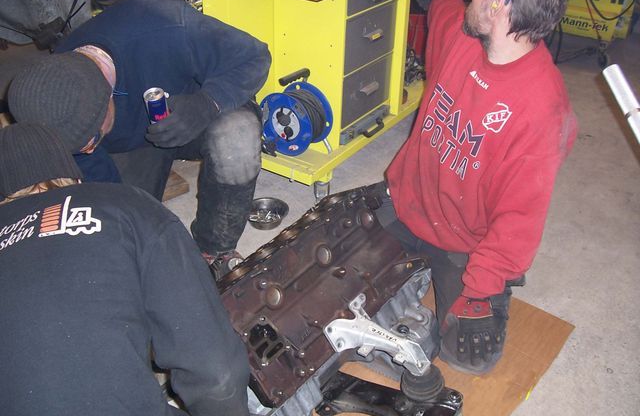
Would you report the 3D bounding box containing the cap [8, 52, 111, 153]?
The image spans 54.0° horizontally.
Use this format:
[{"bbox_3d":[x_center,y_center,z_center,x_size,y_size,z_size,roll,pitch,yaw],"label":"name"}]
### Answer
[{"bbox_3d":[-0.596,-0.246,1.450,0.190,0.230,0.185,-2,6,33],"label":"cap"}]

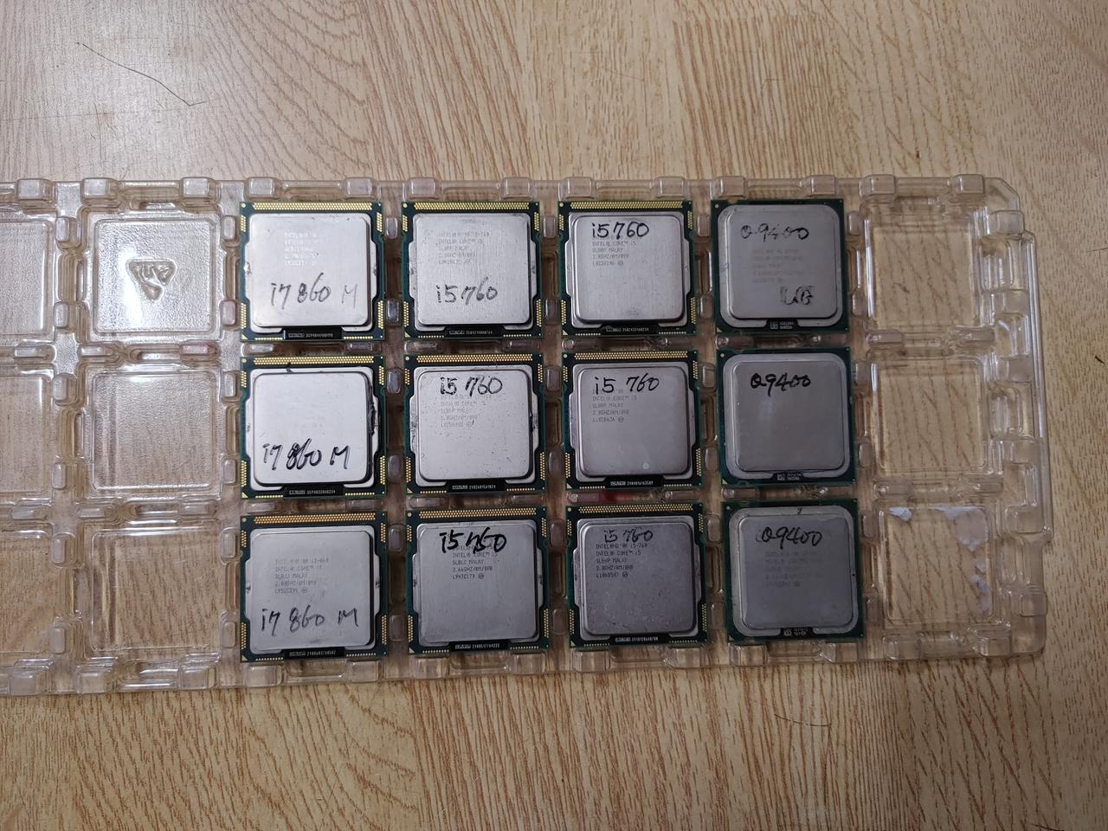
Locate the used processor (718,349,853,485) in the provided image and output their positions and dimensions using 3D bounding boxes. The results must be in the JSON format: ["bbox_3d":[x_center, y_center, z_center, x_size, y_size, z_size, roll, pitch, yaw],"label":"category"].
[{"bbox_3d":[0.064,0.000,0.229,0.037,0.005,0.037,-1,87,-4],"label":"used processor"}]

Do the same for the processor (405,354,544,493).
[{"bbox_3d":[-0.021,0.002,0.223,0.037,0.005,0.037,-1,87,-4],"label":"processor"}]

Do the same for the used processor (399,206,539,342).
[{"bbox_3d":[-0.022,-0.040,0.225,0.037,0.005,0.037,-1,87,-4],"label":"used processor"}]

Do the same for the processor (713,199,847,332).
[{"bbox_3d":[0.063,-0.042,0.231,0.037,0.005,0.037,-1,87,-4],"label":"processor"}]

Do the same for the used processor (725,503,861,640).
[{"bbox_3d":[0.065,0.042,0.226,0.037,0.005,0.037,-1,87,-4],"label":"used processor"}]

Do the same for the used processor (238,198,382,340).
[{"bbox_3d":[-0.065,-0.039,0.222,0.037,0.005,0.037,-1,87,-4],"label":"used processor"}]

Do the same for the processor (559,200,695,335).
[{"bbox_3d":[0.020,-0.041,0.228,0.037,0.005,0.037,-1,87,-4],"label":"processor"}]

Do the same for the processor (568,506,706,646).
[{"bbox_3d":[0.022,0.043,0.223,0.037,0.005,0.037,-1,87,-4],"label":"processor"}]

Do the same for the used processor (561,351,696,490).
[{"bbox_3d":[0.021,0.001,0.226,0.037,0.005,0.037,-1,87,-4],"label":"used processor"}]

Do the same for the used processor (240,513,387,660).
[{"bbox_3d":[-0.063,0.045,0.217,0.037,0.005,0.037,-1,87,-4],"label":"used processor"}]

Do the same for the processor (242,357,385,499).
[{"bbox_3d":[-0.064,0.003,0.220,0.037,0.005,0.037,-1,87,-4],"label":"processor"}]

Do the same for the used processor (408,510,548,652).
[{"bbox_3d":[-0.020,0.044,0.220,0.037,0.005,0.037,-1,87,-4],"label":"used processor"}]

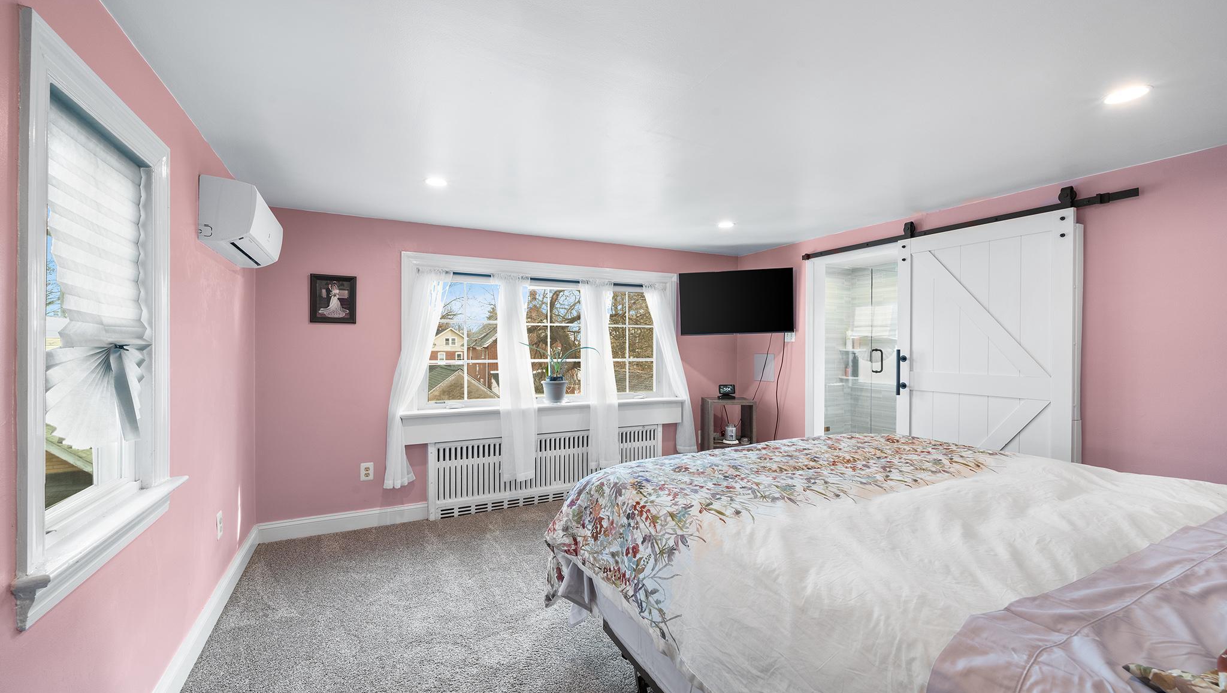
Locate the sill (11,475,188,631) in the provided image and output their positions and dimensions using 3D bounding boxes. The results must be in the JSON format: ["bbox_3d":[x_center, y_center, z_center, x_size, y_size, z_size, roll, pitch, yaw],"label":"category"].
[{"bbox_3d":[-1.296,0.490,1.259,0.080,0.122,0.840,0,0,-28],"label":"sill"}]

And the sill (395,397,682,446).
[{"bbox_3d":[-0.427,0.557,3.717,2.255,0.215,0.140,0,0,-25],"label":"sill"}]

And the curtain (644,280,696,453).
[{"bbox_3d":[0.505,0.195,4.153,0.540,1.510,0.090,0,0,-25],"label":"curtain"}]

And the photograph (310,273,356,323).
[{"bbox_3d":[-1.812,-0.302,3.094,0.259,0.311,0.022,0,0,-25],"label":"photograph"}]

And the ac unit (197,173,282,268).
[{"bbox_3d":[-1.719,-0.544,2.242,0.187,0.257,0.714,0,0,-28],"label":"ac unit"}]

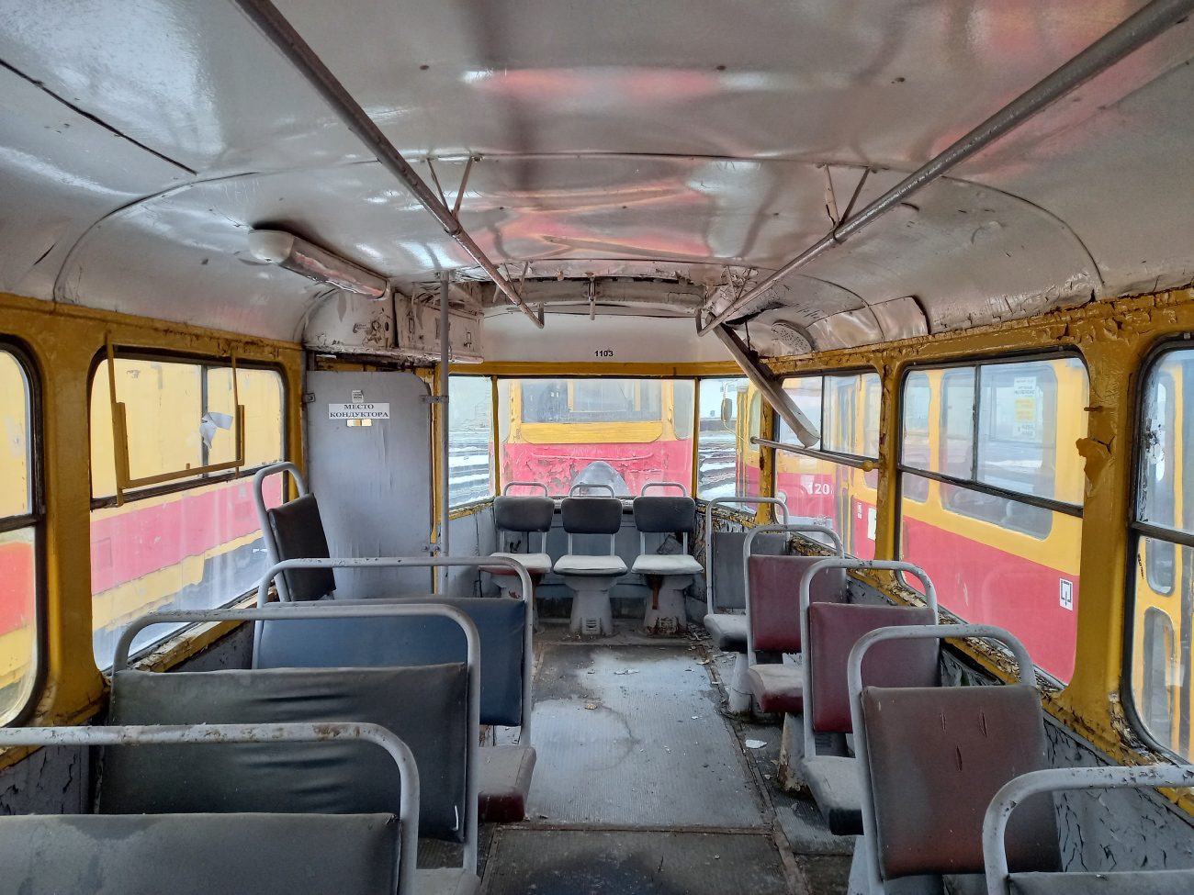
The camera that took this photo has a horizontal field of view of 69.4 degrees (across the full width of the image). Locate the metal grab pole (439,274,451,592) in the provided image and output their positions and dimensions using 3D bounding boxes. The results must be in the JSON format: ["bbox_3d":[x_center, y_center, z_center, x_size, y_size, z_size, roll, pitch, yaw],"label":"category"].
[{"bbox_3d":[-0.626,0.306,3.579,0.030,2.042,0.030,0,3,0],"label":"metal grab pole"}]

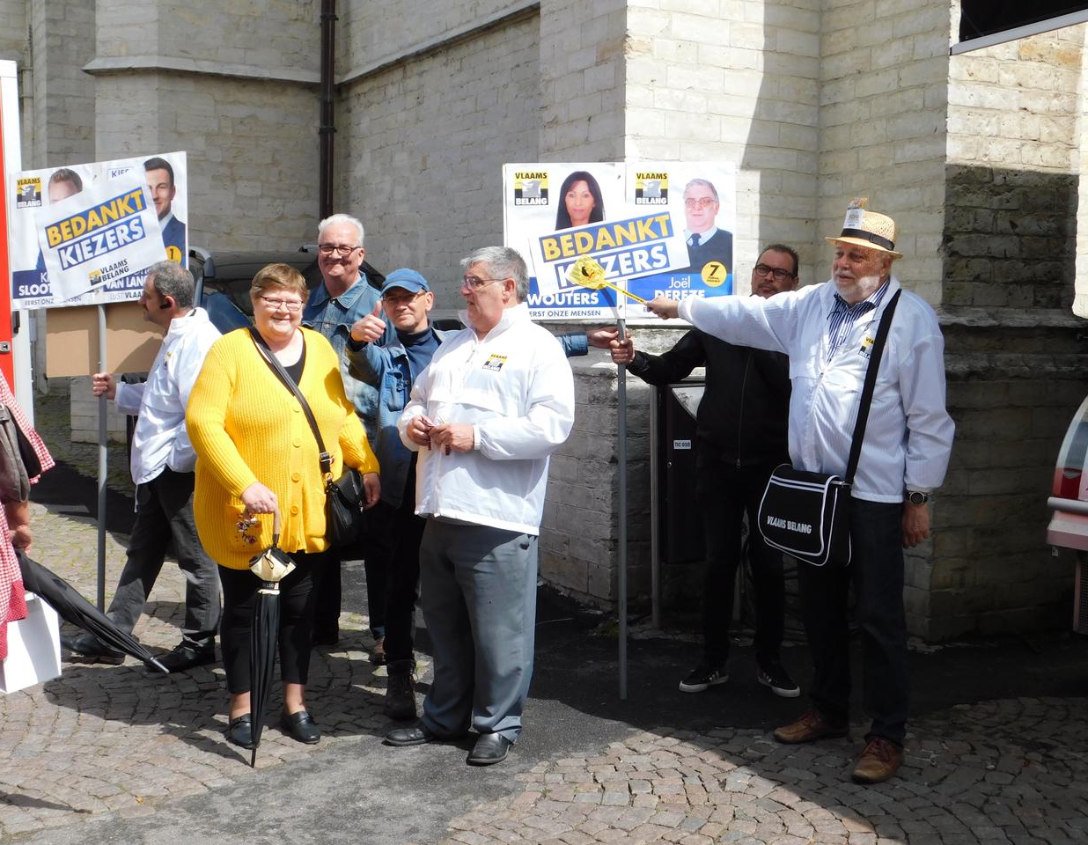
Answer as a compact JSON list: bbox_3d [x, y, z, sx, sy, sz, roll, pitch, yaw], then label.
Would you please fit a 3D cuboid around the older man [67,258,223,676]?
[{"bbox_3d":[-1.693,0.170,6.200,0.700,1.700,0.520,0,3,-10],"label":"older man"}]

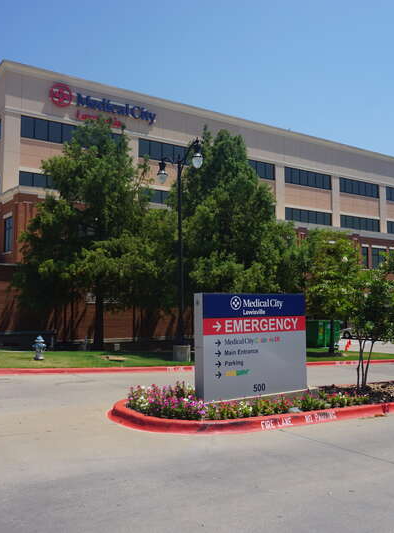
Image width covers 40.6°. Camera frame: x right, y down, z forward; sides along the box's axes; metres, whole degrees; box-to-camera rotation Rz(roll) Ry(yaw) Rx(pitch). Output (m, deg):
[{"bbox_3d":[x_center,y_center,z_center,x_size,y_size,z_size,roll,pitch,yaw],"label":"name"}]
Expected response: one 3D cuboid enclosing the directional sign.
[{"bbox_3d":[0.959,1.296,8.937,2.222,1.666,0.250,3,-4,-34],"label":"directional sign"}]

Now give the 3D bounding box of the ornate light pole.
[{"bbox_3d":[-0.550,-0.664,17.527,0.420,7.000,2.500,3,-4,-35],"label":"ornate light pole"}]

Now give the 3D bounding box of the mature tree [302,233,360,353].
[{"bbox_3d":[6.074,1.105,24.219,2.750,5.514,2.750,0,-3,0],"label":"mature tree"}]

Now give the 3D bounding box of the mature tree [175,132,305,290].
[{"bbox_3d":[2.005,-1.377,25.202,5.500,10.475,5.500,0,-3,0],"label":"mature tree"}]

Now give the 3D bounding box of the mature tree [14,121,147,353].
[{"bbox_3d":[-4.781,-1.523,23.000,5.400,10.090,5.400,3,-4,-35],"label":"mature tree"}]

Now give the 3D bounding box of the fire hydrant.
[{"bbox_3d":[-4.803,2.450,16.183,0.420,0.768,0.400,3,-4,-35],"label":"fire hydrant"}]

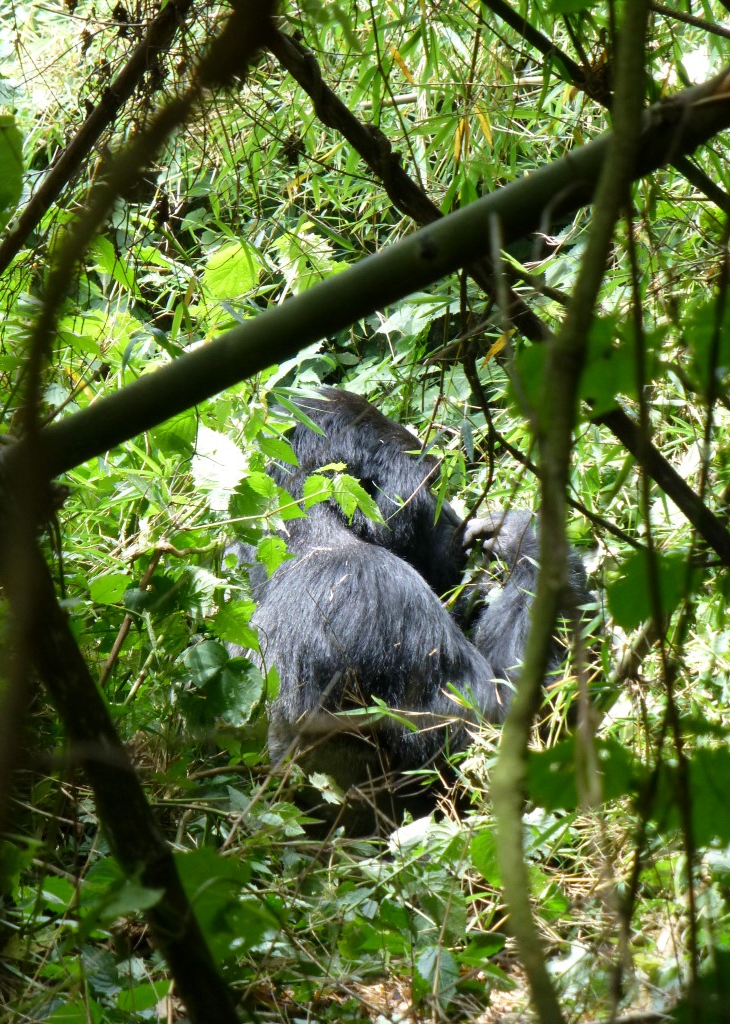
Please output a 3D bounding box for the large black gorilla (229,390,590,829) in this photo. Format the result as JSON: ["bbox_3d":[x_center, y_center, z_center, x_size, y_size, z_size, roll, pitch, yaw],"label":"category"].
[{"bbox_3d":[0.094,0.194,8.800,0.660,0.800,0.580,-7,10,-40],"label":"large black gorilla"}]

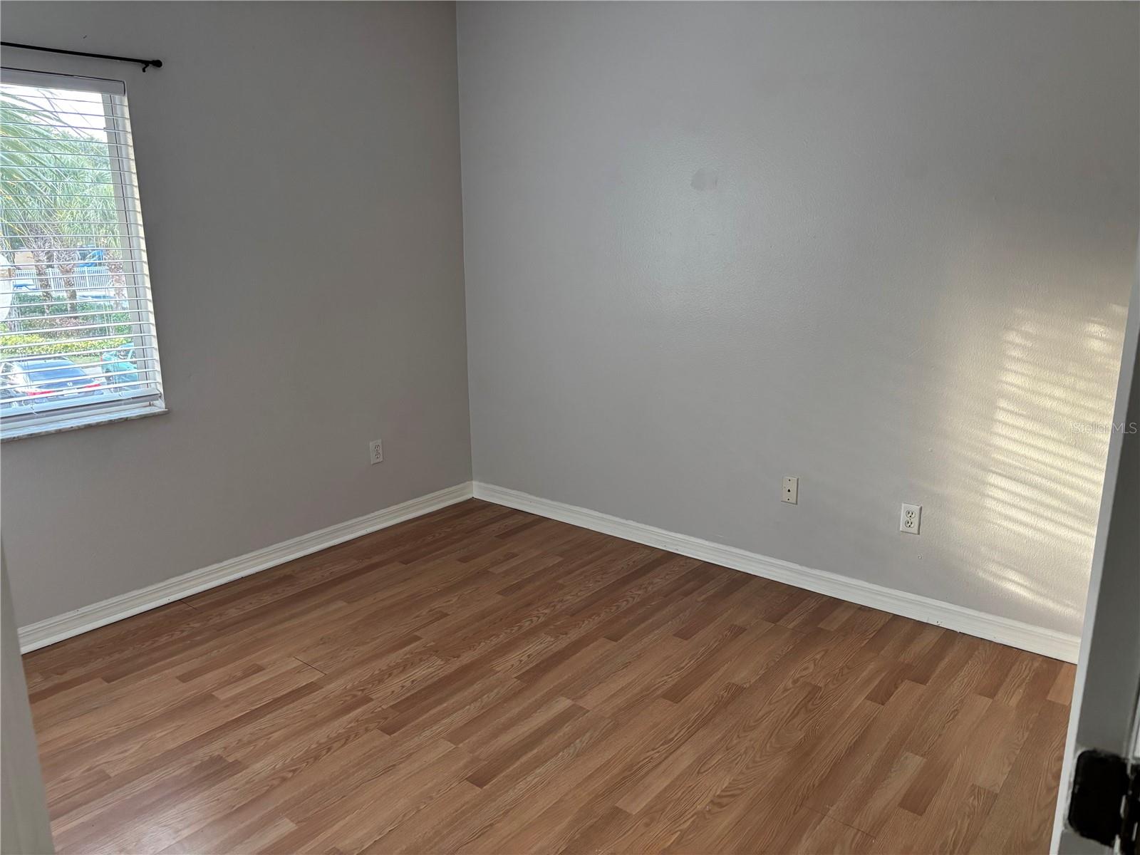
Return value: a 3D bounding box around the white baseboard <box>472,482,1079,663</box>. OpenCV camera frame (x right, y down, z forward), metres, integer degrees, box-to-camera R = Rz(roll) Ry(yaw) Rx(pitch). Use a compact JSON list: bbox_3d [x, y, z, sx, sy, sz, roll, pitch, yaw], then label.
[{"bbox_3d":[0.636,0.565,3.911,3.060,0.099,0.015,11,18,38],"label":"white baseboard"}]

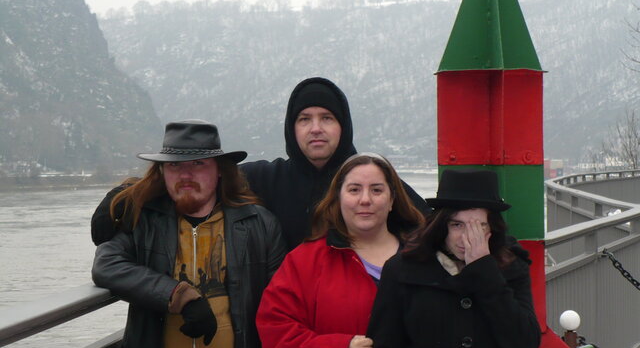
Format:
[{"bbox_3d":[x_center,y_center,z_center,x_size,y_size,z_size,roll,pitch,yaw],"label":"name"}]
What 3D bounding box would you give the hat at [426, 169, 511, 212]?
[{"bbox_3d":[0.403,0.045,4.420,0.228,0.115,0.265,5,3,5],"label":"hat"}]

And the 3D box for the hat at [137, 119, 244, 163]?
[{"bbox_3d":[-0.353,-0.093,4.500,0.298,0.120,0.330,-2,5,3],"label":"hat"}]

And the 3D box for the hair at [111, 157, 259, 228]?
[{"bbox_3d":[-0.376,0.040,4.520,0.410,0.225,0.250,0,1,2],"label":"hair"}]

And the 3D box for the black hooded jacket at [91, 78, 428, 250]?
[{"bbox_3d":[-0.139,0.147,4.750,1.060,0.820,0.420,0,1,0],"label":"black hooded jacket"}]

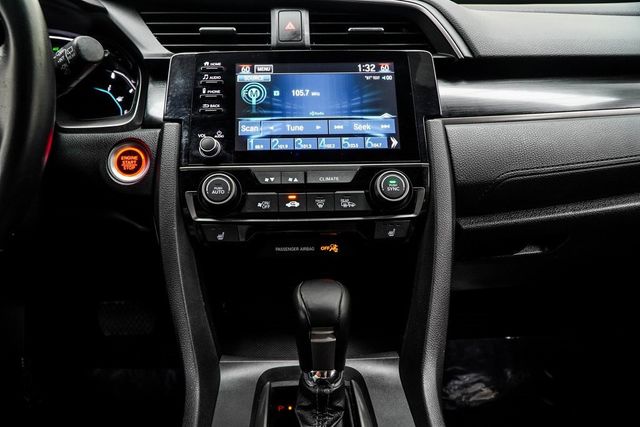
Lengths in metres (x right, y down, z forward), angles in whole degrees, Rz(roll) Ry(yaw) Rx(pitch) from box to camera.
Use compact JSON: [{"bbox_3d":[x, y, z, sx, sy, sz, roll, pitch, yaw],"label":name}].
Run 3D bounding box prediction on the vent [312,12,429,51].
[{"bbox_3d":[0.054,-0.193,0.529,0.130,0.046,0.030,-1,-10,-3],"label":"vent"}]

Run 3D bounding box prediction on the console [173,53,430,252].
[{"bbox_3d":[-0.015,-0.062,0.466,0.253,0.199,0.060,-1,-16,-3],"label":"console"}]

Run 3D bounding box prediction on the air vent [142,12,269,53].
[{"bbox_3d":[-0.121,-0.190,0.520,0.136,0.045,0.030,-1,-10,-3],"label":"air vent"}]

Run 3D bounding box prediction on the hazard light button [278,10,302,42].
[{"bbox_3d":[-0.031,-0.194,0.505,0.025,0.036,0.012,-1,-10,-3],"label":"hazard light button"}]

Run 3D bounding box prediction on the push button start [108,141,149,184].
[{"bbox_3d":[-0.195,-0.052,0.499,0.046,0.048,0.015,3,-11,11],"label":"push button start"}]

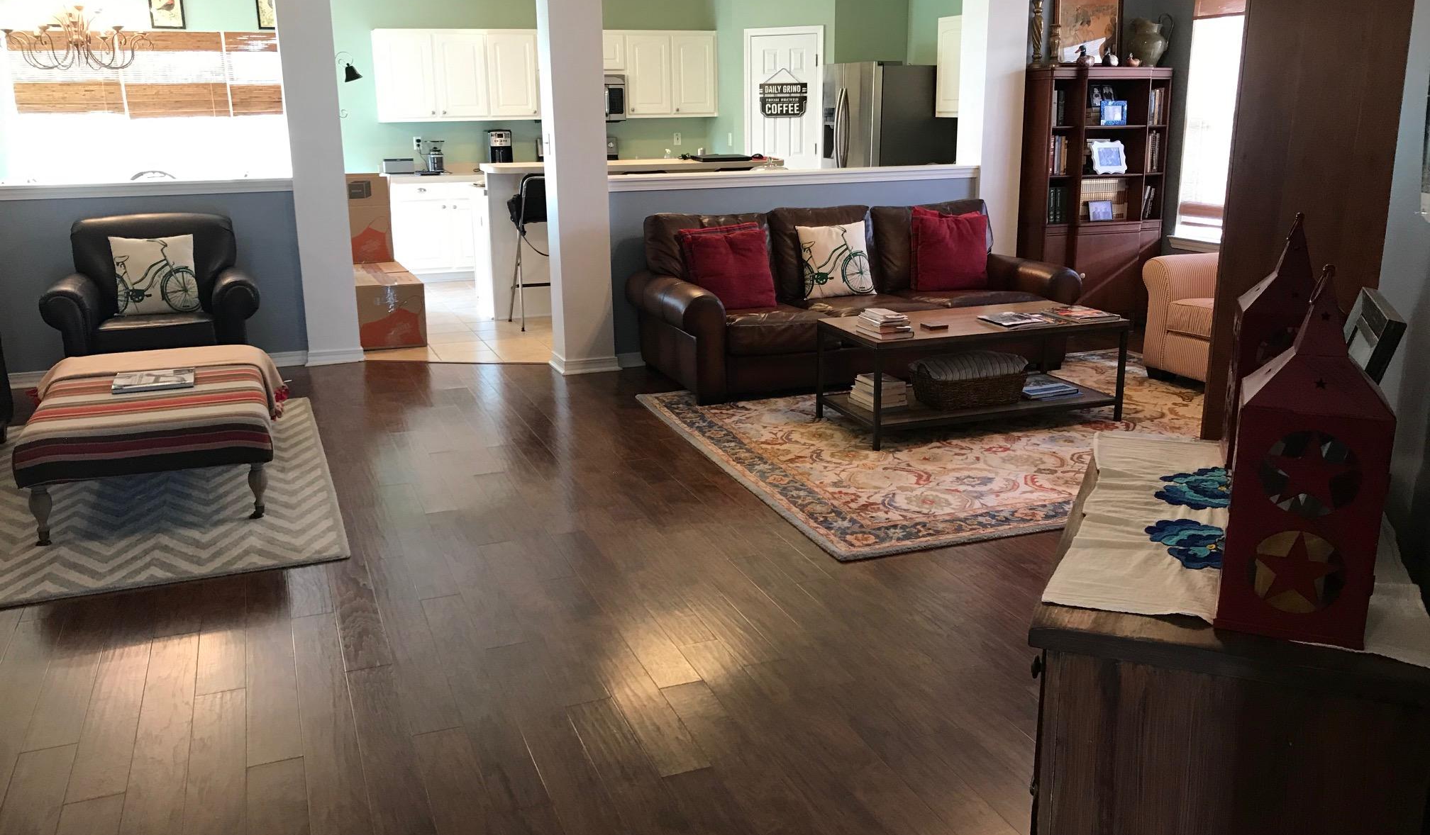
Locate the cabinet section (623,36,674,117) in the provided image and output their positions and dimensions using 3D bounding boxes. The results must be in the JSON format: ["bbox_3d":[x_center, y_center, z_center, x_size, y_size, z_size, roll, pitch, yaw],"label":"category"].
[{"bbox_3d":[-0.667,-3.161,10.677,0.449,0.752,0.320,-6,16,-20],"label":"cabinet section"}]

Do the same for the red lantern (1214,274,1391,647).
[{"bbox_3d":[0.796,0.040,1.554,0.178,0.482,0.178,6,16,23],"label":"red lantern"}]

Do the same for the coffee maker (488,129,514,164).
[{"bbox_3d":[-1.968,-2.429,10.532,0.207,0.361,0.260,-6,16,-20],"label":"coffee maker"}]

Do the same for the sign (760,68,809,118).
[{"bbox_3d":[0.604,-2.840,10.142,0.450,0.415,0.020,6,16,23],"label":"sign"}]

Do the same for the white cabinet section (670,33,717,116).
[{"bbox_3d":[-0.248,-3.207,10.835,0.451,0.763,0.320,-6,16,-20],"label":"white cabinet section"}]

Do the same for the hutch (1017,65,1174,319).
[{"bbox_3d":[2.501,-1.485,7.794,0.970,1.660,0.390,-7,16,-20],"label":"hutch"}]

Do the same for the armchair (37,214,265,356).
[{"bbox_3d":[-2.919,-0.566,6.099,0.985,0.950,0.890,-6,16,-20],"label":"armchair"}]

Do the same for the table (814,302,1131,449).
[{"bbox_3d":[1.198,-0.218,5.405,1.290,0.478,0.575,-6,16,-19],"label":"table"}]

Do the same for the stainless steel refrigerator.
[{"bbox_3d":[1.472,-2.085,9.916,0.850,1.780,0.910,-6,16,-20],"label":"stainless steel refrigerator"}]

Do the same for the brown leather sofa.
[{"bbox_3d":[0.781,-0.733,6.623,2.390,0.920,1.010,-6,16,-20],"label":"brown leather sofa"}]

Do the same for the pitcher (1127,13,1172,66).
[{"bbox_3d":[2.898,-2.491,7.665,0.290,0.340,0.235,-1,15,0],"label":"pitcher"}]

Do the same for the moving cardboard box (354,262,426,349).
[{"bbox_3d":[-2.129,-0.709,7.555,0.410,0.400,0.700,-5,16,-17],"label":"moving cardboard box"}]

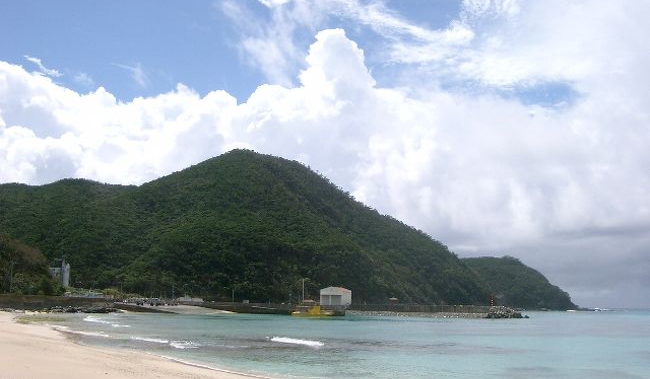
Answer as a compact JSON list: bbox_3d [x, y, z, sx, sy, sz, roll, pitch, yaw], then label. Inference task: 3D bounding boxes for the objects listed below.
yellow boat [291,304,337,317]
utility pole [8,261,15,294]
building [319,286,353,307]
[{"bbox_3d":[-4.731,49.736,285.705,17.800,5.000,4.500,-2,-10,10],"label":"yellow boat"},{"bbox_3d":[-91.888,25.793,203.560,1.000,10.000,0.500,0,-10,0],"label":"utility pole"},{"bbox_3d":[4.472,46.279,301.511,10.200,8.300,10.800,-4,-10,22],"label":"building"}]

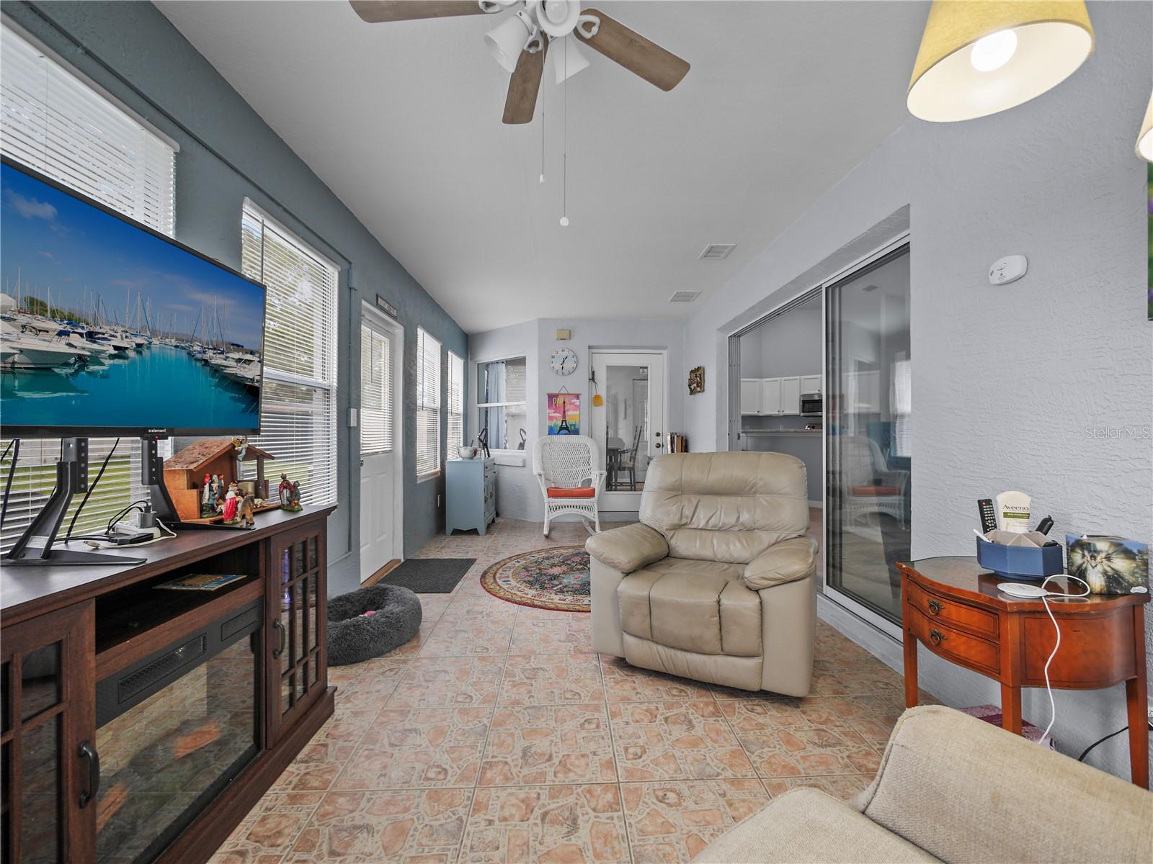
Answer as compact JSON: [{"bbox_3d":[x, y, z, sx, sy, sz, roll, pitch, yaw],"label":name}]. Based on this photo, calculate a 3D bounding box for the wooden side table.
[{"bbox_3d":[1.323,0.800,1.430,0.490,0.710,0.470,0,0,-2],"label":"wooden side table"}]

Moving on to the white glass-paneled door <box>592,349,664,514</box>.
[{"bbox_3d":[0.675,0.000,6.023,0.950,2.060,0.080,0,0,-2],"label":"white glass-paneled door"}]

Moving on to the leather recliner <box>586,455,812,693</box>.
[{"bbox_3d":[0.701,0.640,2.591,1.030,1.030,0.960,0,0,22],"label":"leather recliner"}]

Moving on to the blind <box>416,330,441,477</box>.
[{"bbox_3d":[-1.587,-0.300,5.035,0.050,1.480,0.900,0,0,-2],"label":"blind"}]

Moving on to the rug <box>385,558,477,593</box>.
[{"bbox_3d":[-1.204,1.149,3.776,0.610,0.012,0.900,0,0,-2],"label":"rug"}]

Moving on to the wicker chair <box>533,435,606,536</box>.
[{"bbox_3d":[-0.083,0.600,5.420,0.750,1.110,0.850,0,0,-11],"label":"wicker chair"}]

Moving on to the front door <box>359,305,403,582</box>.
[{"bbox_3d":[-1.592,0.125,3.704,0.080,2.060,0.870,0,0,-2],"label":"front door"}]

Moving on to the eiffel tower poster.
[{"bbox_3d":[-0.158,-0.220,5.918,0.440,0.545,0.020,0,0,-2],"label":"eiffel tower poster"}]

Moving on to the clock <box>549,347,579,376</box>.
[{"bbox_3d":[-0.157,-0.900,5.908,0.360,0.360,0.040,0,0,-2],"label":"clock"}]

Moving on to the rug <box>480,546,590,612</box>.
[{"bbox_3d":[0.094,1.149,3.865,1.800,0.012,1.800,0,0,-2],"label":"rug"}]

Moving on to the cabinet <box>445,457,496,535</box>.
[{"bbox_3d":[-1.253,0.740,5.575,0.430,0.830,0.740,0,0,-2],"label":"cabinet"}]

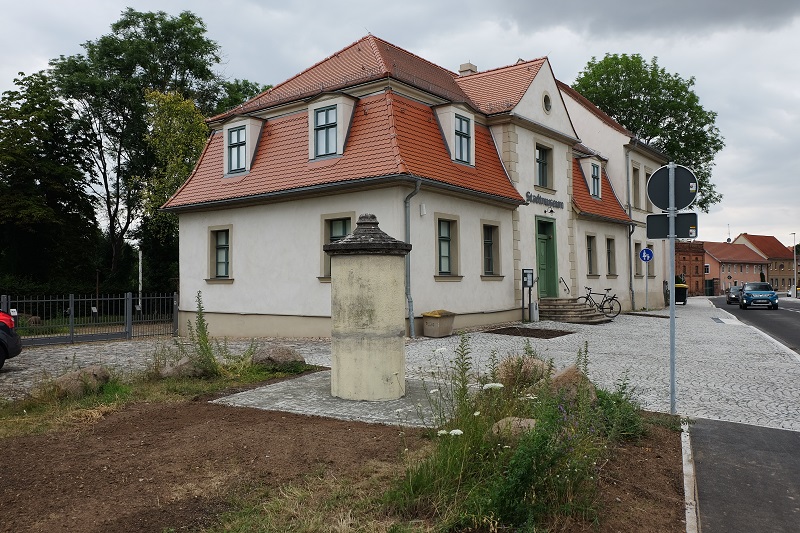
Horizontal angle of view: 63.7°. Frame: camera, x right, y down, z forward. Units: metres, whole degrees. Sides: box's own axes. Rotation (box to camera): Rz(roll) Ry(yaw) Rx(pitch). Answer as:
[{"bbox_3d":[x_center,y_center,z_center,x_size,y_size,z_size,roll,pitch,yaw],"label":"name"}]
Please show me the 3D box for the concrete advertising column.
[{"bbox_3d":[-0.429,0.501,8.500,1.180,2.380,1.180,0,-1,0],"label":"concrete advertising column"}]

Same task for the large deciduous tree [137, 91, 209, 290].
[{"bbox_3d":[-11.847,-3.367,34.000,4.800,12.200,4.800,0,-1,0],"label":"large deciduous tree"}]

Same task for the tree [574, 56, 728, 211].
[{"bbox_3d":[16.718,-5.920,43.000,10.400,16.700,10.000,0,-1,0],"label":"tree"}]

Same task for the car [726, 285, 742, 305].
[{"bbox_3d":[26.913,2.260,51.000,1.780,1.480,4.200,-1,-1,22],"label":"car"}]

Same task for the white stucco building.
[{"bbox_3d":[3.118,-3.439,27.126,10.200,11.000,22.900,-1,-2,37],"label":"white stucco building"}]

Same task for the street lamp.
[{"bbox_3d":[40.340,-0.049,66.000,0.650,6.700,0.200,-1,-1,22],"label":"street lamp"}]

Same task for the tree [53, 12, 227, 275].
[{"bbox_3d":[-16.421,-6.617,40.000,10.800,19.100,10.000,0,-1,0],"label":"tree"}]

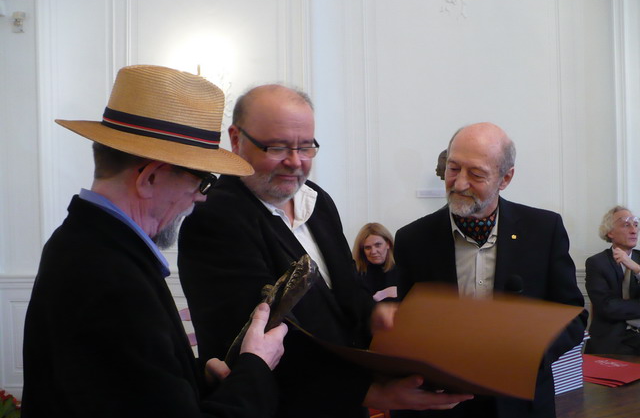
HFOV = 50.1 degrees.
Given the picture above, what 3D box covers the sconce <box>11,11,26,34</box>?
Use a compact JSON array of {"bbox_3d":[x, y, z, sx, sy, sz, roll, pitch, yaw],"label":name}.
[{"bbox_3d":[-2.049,-1.268,4.650,0.105,0.145,0.100,-1,2,3],"label":"sconce"}]

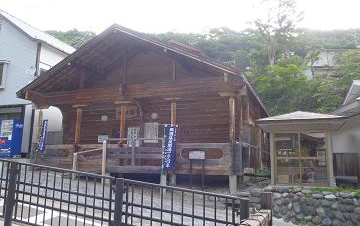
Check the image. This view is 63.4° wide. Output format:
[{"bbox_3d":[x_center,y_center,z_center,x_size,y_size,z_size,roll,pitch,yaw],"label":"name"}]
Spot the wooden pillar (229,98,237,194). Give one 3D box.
[{"bbox_3d":[2.086,1.234,11.555,0.250,3.834,0.250,-3,-11,21],"label":"wooden pillar"}]

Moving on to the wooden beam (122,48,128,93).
[{"bbox_3d":[-2.616,-2.135,14.016,0.190,2.362,0.190,-3,-11,21],"label":"wooden beam"}]

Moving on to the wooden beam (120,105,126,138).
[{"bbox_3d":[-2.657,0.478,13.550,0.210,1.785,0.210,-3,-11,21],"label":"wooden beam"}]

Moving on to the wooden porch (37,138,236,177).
[{"bbox_3d":[-2.387,2.190,14.025,10.506,1.316,1.950,-3,-11,21],"label":"wooden porch"}]

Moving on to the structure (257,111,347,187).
[{"bbox_3d":[4.660,1.306,11.318,2.936,2.806,2.600,-3,-11,21],"label":"structure"}]

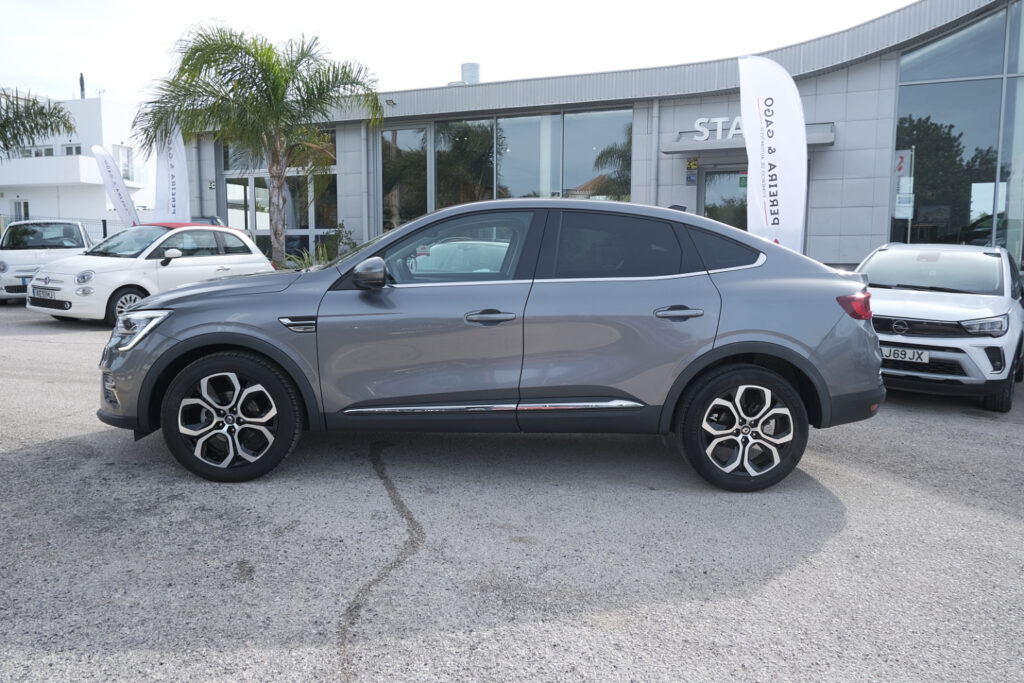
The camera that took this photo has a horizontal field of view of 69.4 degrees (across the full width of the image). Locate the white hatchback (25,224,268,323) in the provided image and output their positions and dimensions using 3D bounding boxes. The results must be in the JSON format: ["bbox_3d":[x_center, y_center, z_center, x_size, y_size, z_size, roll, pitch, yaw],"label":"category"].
[{"bbox_3d":[-5.189,-0.976,10.909,1.627,1.488,3.571,3,6,28],"label":"white hatchback"}]

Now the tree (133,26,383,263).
[{"bbox_3d":[-4.555,-3.354,13.531,4.400,4.738,4.300,0,6,0],"label":"tree"}]

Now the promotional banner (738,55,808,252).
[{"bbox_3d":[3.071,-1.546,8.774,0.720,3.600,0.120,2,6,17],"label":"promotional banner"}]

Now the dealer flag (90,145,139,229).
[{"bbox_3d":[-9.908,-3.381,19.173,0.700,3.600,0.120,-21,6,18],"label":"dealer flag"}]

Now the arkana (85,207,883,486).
[{"bbox_3d":[-0.107,-0.091,4.696,4.568,1.575,1.820,2,5,-4],"label":"arkana"}]

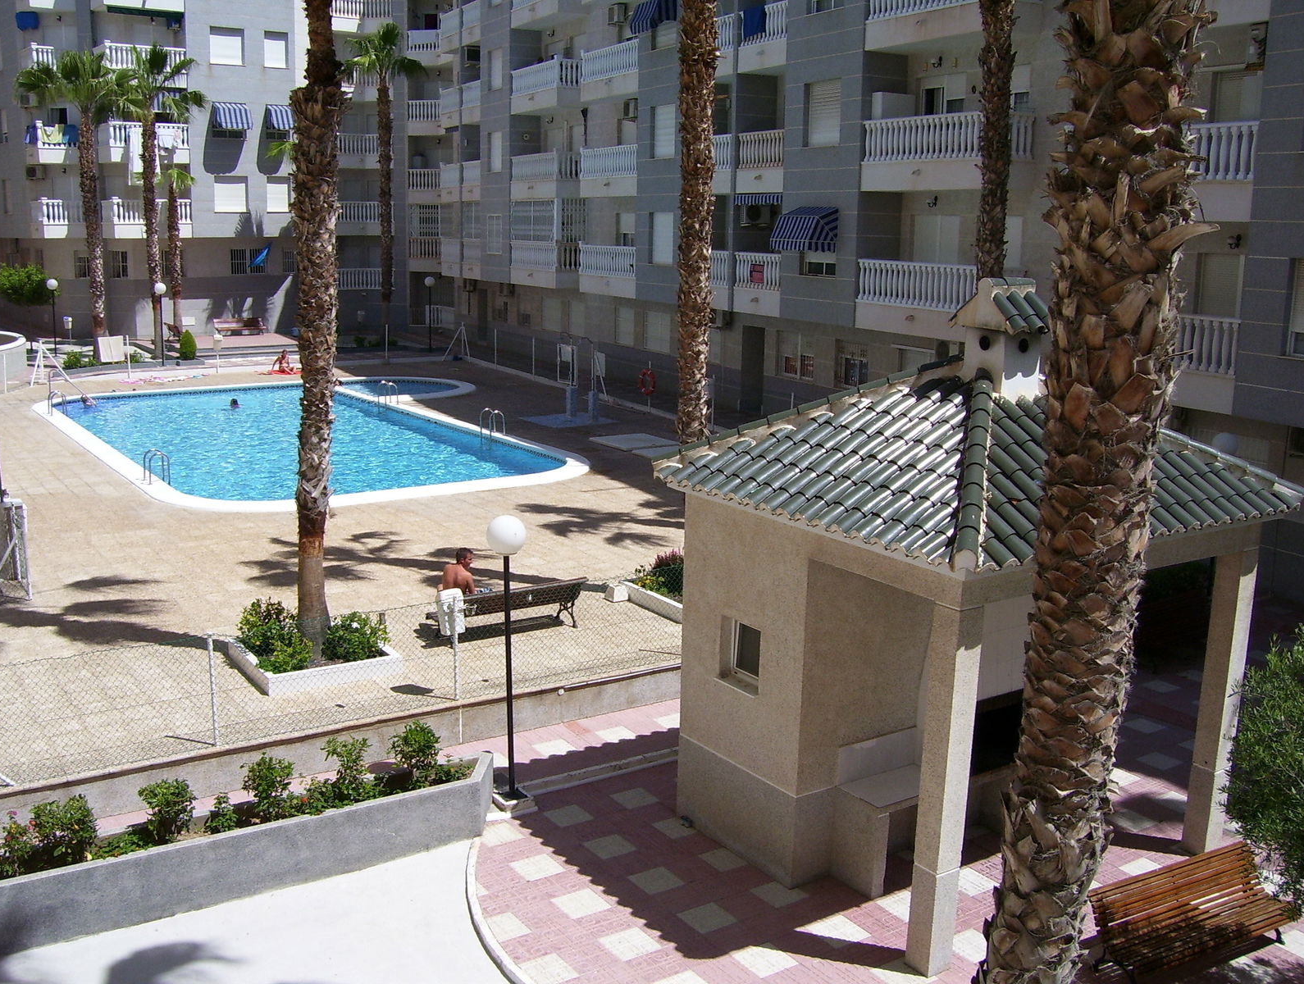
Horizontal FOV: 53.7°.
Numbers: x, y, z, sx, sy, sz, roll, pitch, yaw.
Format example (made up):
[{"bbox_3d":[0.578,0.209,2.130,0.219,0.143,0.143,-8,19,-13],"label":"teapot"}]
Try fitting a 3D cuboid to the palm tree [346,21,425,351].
[{"bbox_3d":[-10.568,-12.076,51.002,3.100,12.490,3.100,-2,12,-11],"label":"palm tree"}]

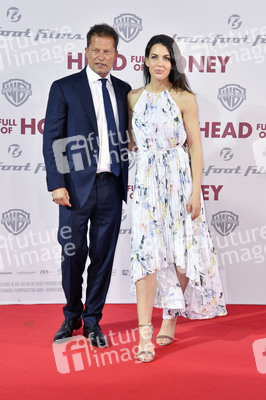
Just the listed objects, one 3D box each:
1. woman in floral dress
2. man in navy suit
[{"bbox_3d":[0.232,-0.021,4.766,0.550,1.750,0.470,3,11,9],"label":"woman in floral dress"},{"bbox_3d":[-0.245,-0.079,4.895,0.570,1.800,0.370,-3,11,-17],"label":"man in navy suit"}]

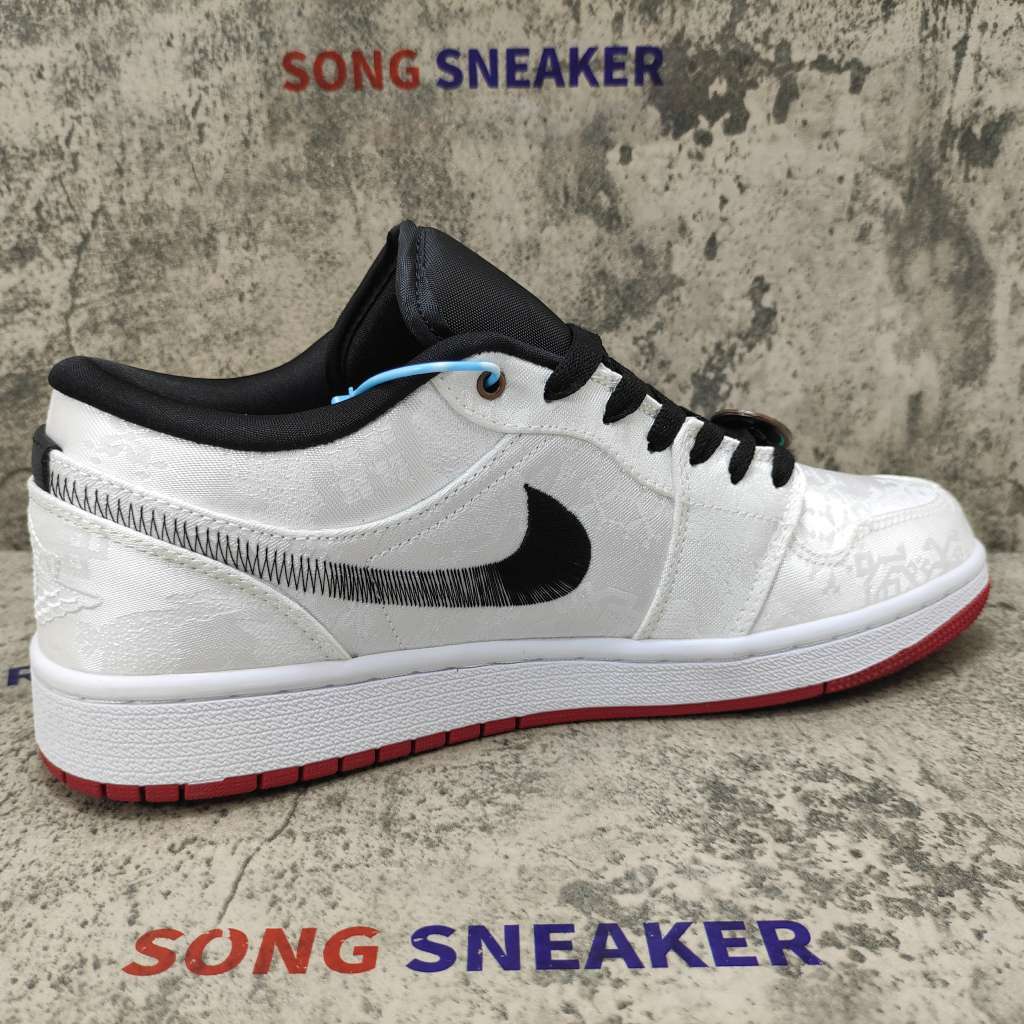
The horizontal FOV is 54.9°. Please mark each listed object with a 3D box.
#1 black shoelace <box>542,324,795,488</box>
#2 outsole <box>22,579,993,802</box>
[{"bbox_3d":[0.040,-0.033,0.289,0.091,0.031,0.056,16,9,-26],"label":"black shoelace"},{"bbox_3d":[0.021,0.031,0.296,0.300,0.023,0.106,-7,18,-20],"label":"outsole"}]

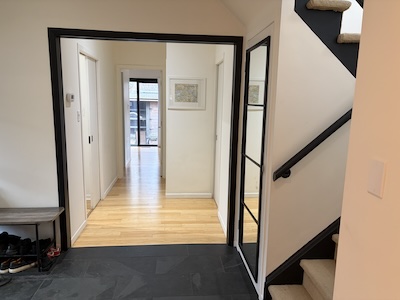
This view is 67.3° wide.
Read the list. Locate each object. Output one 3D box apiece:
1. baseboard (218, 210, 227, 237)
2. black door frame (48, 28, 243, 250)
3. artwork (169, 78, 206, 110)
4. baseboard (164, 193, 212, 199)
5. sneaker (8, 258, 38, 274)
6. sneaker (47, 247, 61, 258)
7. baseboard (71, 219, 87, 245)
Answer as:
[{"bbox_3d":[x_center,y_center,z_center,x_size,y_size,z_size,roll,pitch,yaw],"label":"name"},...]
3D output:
[{"bbox_3d":[0.279,0.900,3.632,0.014,0.075,0.720,0,9,-5],"label":"baseboard"},{"bbox_3d":[-0.500,-0.039,2.959,1.755,2.112,0.110,0,9,-5],"label":"black door frame"},{"bbox_3d":[-0.187,-0.839,4.426,0.547,0.450,0.025,0,9,-5],"label":"artwork"},{"bbox_3d":[-0.166,0.715,4.698,0.713,0.082,0.014,0,9,-5],"label":"baseboard"},{"bbox_3d":[-1.578,1.002,2.687,0.100,0.100,0.270,8,11,35],"label":"sneaker"},{"bbox_3d":[-1.415,0.984,2.911,0.080,0.070,0.160,5,10,20],"label":"sneaker"},{"bbox_3d":[-1.356,0.912,3.350,0.014,0.075,0.547,0,9,-5],"label":"baseboard"}]

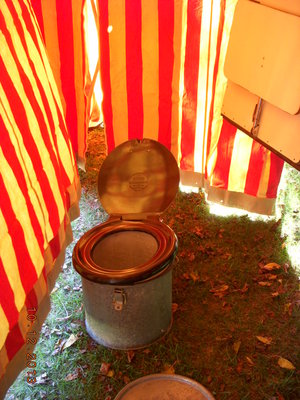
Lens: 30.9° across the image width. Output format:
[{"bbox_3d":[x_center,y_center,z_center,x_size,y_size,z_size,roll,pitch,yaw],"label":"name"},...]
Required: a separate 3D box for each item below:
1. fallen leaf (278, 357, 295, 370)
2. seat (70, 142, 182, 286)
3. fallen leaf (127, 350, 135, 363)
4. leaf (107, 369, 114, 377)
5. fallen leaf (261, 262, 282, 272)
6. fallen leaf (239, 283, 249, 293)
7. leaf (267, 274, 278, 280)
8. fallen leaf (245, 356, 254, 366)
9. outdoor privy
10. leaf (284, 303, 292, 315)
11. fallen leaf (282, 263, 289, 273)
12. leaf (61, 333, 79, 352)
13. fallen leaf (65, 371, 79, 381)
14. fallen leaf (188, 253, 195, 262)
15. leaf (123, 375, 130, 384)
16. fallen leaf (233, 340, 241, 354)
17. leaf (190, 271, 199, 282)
[{"bbox_3d":[0.502,0.602,1.996,0.048,0.015,0.069,-21,33,-36],"label":"fallen leaf"},{"bbox_3d":[-0.078,0.023,1.946,0.374,0.286,0.541,1,31,2],"label":"seat"},{"bbox_3d":[-0.068,0.546,1.893,0.025,0.013,0.052,1,31,3],"label":"fallen leaf"},{"bbox_3d":[-0.133,0.584,1.833,0.029,0.013,0.033,20,37,31],"label":"leaf"},{"bbox_3d":[0.571,0.319,2.560,0.093,0.025,0.047,-4,26,-7],"label":"fallen leaf"},{"bbox_3d":[0.380,0.356,2.204,0.025,0.013,0.055,23,38,33],"label":"fallen leaf"},{"bbox_3d":[0.563,0.357,2.495,0.056,0.015,0.045,-2,26,-3],"label":"leaf"},{"bbox_3d":[0.344,0.556,1.871,0.020,0.013,0.040,-16,34,-23],"label":"fallen leaf"},{"bbox_3d":[-0.083,0.165,2.117,0.395,0.700,0.483,4,26,9],"label":"outdoor privy"},{"bbox_3d":[0.584,0.458,2.289,0.026,0.015,0.078,11,28,22],"label":"leaf"},{"bbox_3d":[0.648,0.321,2.567,0.023,0.015,0.080,7,27,15],"label":"fallen leaf"},{"bbox_3d":[-0.309,0.552,2.102,0.042,0.020,0.098,12,29,23],"label":"leaf"},{"bbox_3d":[-0.263,0.592,1.821,0.048,0.013,0.027,-18,35,-27],"label":"fallen leaf"},{"bbox_3d":[0.182,0.252,2.380,0.031,0.013,0.057,-9,32,-14],"label":"fallen leaf"},{"bbox_3d":[-0.083,0.638,1.930,0.025,0.015,0.045,-8,27,-15],"label":"leaf"},{"bbox_3d":[0.310,0.523,1.926,0.023,0.013,0.060,9,32,15],"label":"fallen leaf"},{"bbox_3d":[0.184,0.321,2.265,0.024,0.013,0.055,-10,32,-15],"label":"leaf"}]

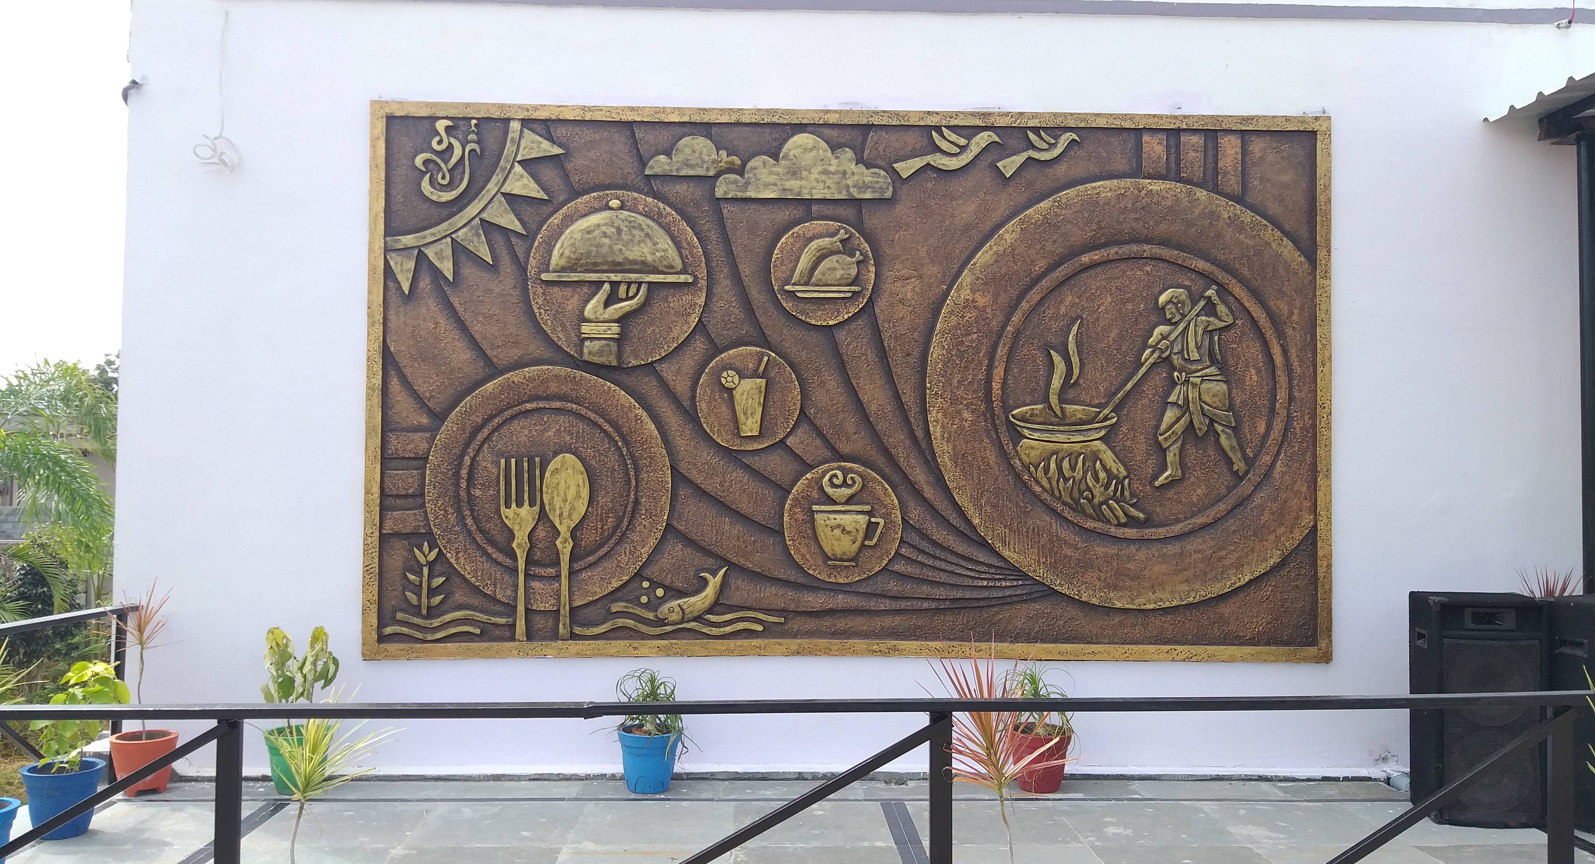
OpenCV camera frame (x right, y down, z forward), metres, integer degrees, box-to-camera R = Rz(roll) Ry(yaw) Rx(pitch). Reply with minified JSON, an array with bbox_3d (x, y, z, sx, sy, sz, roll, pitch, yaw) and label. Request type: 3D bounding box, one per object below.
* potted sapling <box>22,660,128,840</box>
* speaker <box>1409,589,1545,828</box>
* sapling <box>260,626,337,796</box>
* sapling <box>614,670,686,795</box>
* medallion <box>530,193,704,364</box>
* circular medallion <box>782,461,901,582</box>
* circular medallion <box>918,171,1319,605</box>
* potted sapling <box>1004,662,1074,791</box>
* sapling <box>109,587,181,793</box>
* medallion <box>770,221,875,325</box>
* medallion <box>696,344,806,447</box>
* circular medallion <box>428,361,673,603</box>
[{"bbox_3d":[-2.797,1.217,4.642,0.408,0.658,0.383,1,-2,-2],"label":"potted sapling"},{"bbox_3d":[2.852,1.147,5.035,0.436,0.915,0.334,0,-2,9],"label":"speaker"},{"bbox_3d":[-2.188,1.215,5.268,0.347,0.711,0.320,1,-2,-2],"label":"sapling"},{"bbox_3d":[-0.649,1.319,5.337,0.327,0.532,0.312,1,-2,-2],"label":"sapling"},{"bbox_3d":[-0.820,-0.698,5.477,0.818,0.818,0.060,1,-2,-2],"label":"medallion"},{"bbox_3d":[0.205,0.413,5.472,0.549,0.549,0.050,1,-2,-2],"label":"circular medallion"},{"bbox_3d":[1.498,-0.175,5.528,1.821,1.993,0.070,1,-2,-2],"label":"circular medallion"},{"bbox_3d":[1.082,1.318,5.388,0.333,0.566,0.320,1,-2,-2],"label":"potted sapling"},{"bbox_3d":[-2.857,1.108,5.234,0.327,0.912,0.341,1,-2,-2],"label":"sapling"},{"bbox_3d":[0.117,-0.730,5.506,0.482,0.482,0.050,1,-2,-2],"label":"medallion"},{"bbox_3d":[-0.225,-0.151,5.477,0.484,0.484,0.050,1,-2,-2],"label":"medallion"},{"bbox_3d":[-1.129,0.257,5.438,1.111,1.111,0.060,1,-2,-2],"label":"circular medallion"}]

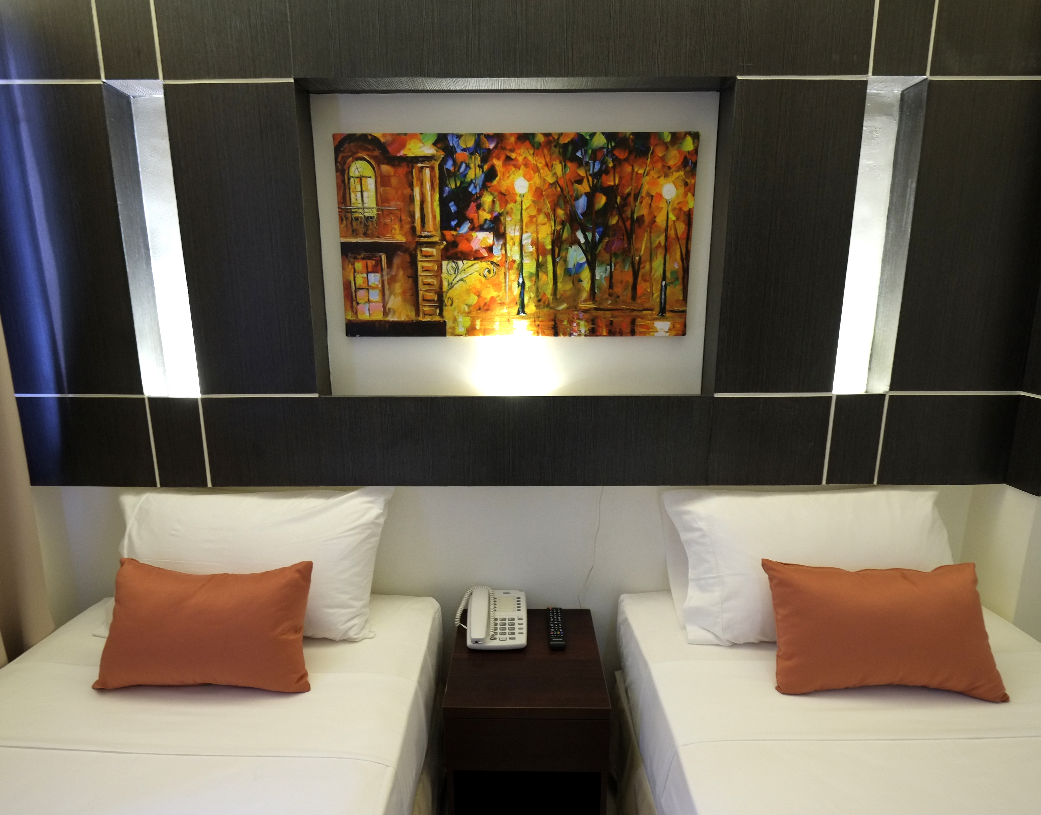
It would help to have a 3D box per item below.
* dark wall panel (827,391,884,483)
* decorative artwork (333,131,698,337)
[{"bbox_3d":[0.987,0.091,1.525,0.154,0.276,0.050,0,10,0],"label":"dark wall panel"},{"bbox_3d":[-0.012,-0.488,1.477,1.009,0.558,0.035,0,10,0],"label":"decorative artwork"}]

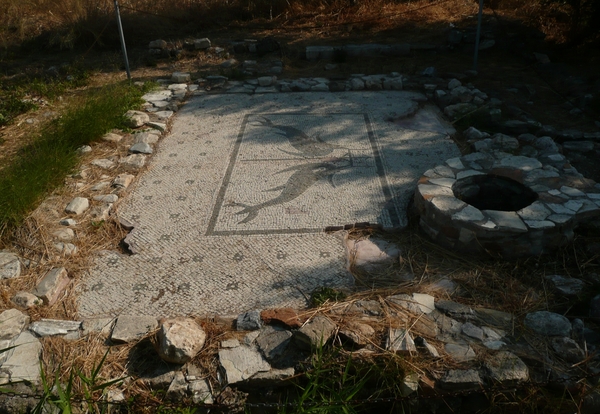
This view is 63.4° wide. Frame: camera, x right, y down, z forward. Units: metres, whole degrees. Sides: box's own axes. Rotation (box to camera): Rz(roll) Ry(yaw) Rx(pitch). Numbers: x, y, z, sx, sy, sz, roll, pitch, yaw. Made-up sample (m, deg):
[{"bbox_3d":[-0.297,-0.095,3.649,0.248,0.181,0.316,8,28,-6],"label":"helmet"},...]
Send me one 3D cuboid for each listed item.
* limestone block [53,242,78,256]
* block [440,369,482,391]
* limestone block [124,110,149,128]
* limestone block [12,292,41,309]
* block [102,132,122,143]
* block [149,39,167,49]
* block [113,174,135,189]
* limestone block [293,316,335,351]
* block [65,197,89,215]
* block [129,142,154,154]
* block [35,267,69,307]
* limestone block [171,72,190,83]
[{"bbox_3d":[-1.226,0.222,2.540,0.119,0.051,0.072,1,30,0],"label":"limestone block"},{"bbox_3d":[0.623,0.670,1.887,0.151,0.064,0.087,1,30,0],"label":"block"},{"bbox_3d":[-1.456,-0.781,4.333,0.193,0.135,0.158,-1,31,2],"label":"limestone block"},{"bbox_3d":[-1.317,0.453,2.346,0.140,0.060,0.085,7,32,15],"label":"limestone block"},{"bbox_3d":[-1.579,-0.585,4.094,0.155,0.055,0.115,4,31,11],"label":"block"},{"bbox_3d":[-1.842,-2.109,6.274,0.213,0.102,0.142,1,30,0],"label":"block"},{"bbox_3d":[-1.224,-0.179,3.367,0.142,0.067,0.112,-6,31,-6],"label":"block"},{"bbox_3d":[0.068,0.557,2.127,0.150,0.085,0.150,-27,39,-36],"label":"limestone block"},{"bbox_3d":[-1.342,-0.010,2.919,0.106,0.071,0.128,5,30,7],"label":"block"},{"bbox_3d":[-1.250,-0.460,3.811,0.170,0.060,0.133,-1,31,2],"label":"block"},{"bbox_3d":[-1.150,0.368,2.262,0.106,0.078,0.221,1,30,0],"label":"block"},{"bbox_3d":[-1.249,-1.360,5.097,0.198,0.074,0.149,1,30,0],"label":"limestone block"}]

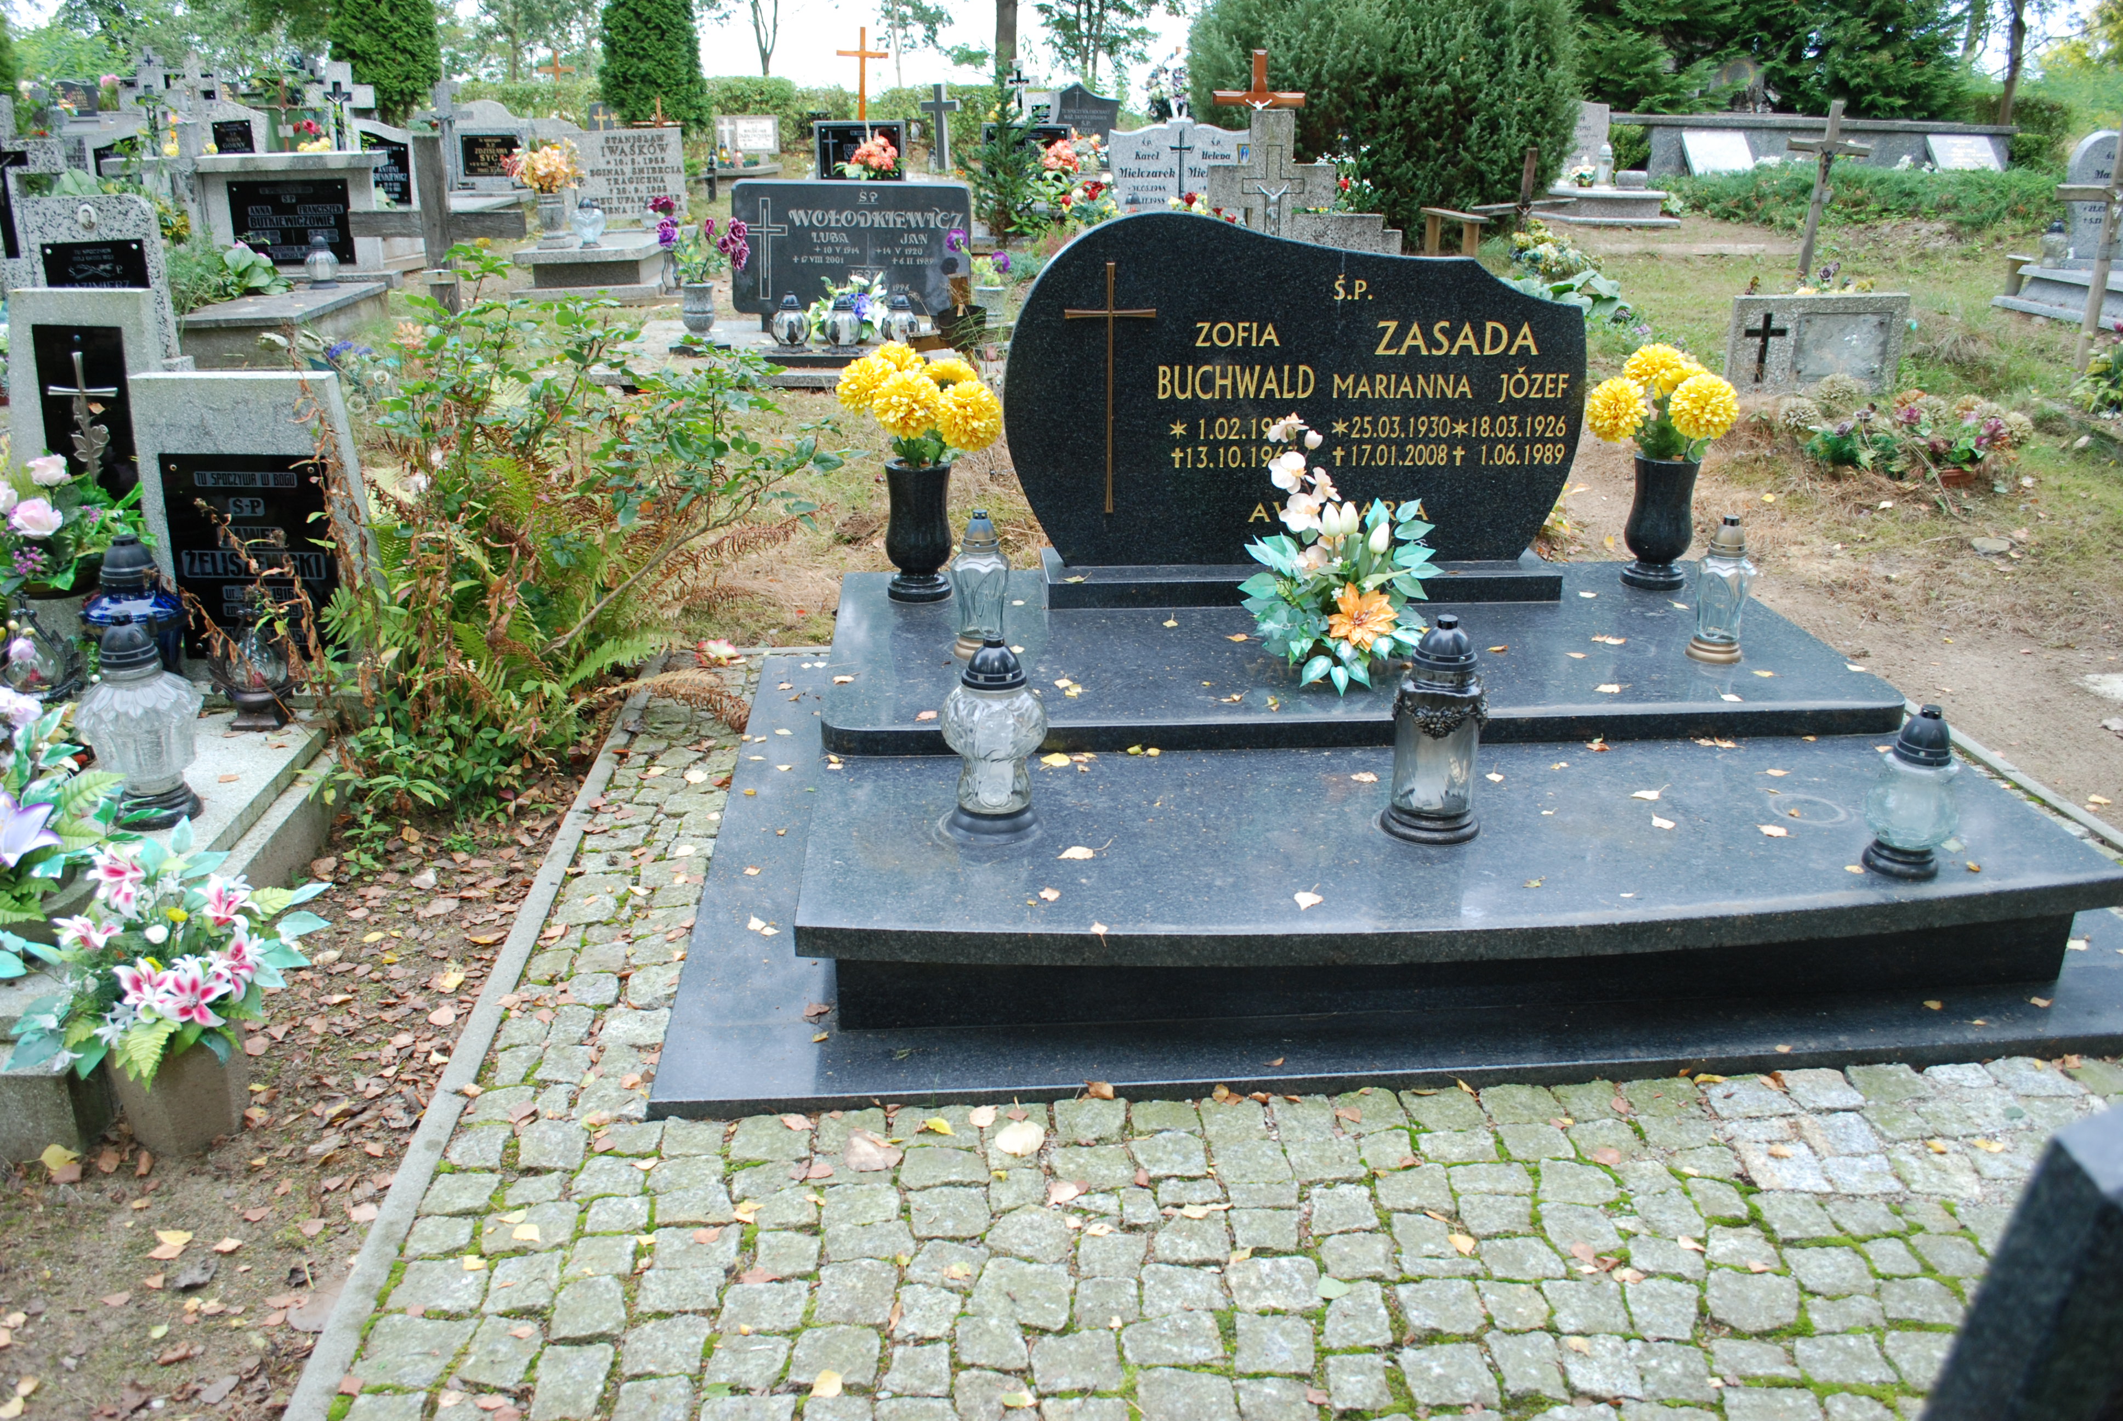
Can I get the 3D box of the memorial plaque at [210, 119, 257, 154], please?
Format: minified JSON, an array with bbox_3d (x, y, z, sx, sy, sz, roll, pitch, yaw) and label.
[{"bbox_3d":[-7.276,-5.038,14.000,0.350,0.300,0.030,-1,22,-5],"label":"memorial plaque"}]

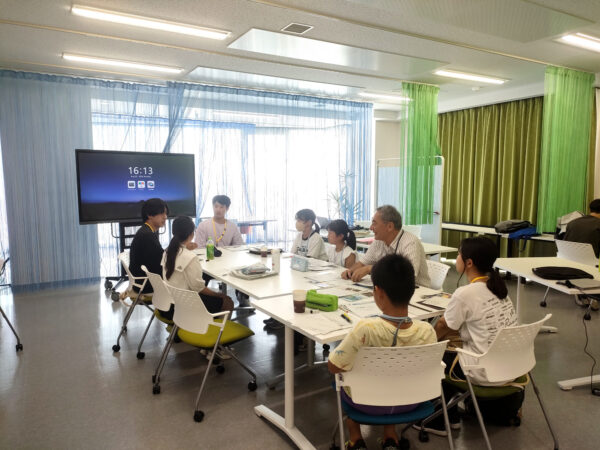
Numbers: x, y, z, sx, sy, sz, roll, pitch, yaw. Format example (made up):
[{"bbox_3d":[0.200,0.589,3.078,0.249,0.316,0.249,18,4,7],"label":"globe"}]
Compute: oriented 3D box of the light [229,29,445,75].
[{"bbox_3d":[0.468,-1.739,4.802,2.345,0.060,0.630,-3,6,-30],"label":"light"}]

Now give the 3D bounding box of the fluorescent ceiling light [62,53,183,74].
[{"bbox_3d":[-1.898,-1.739,5.135,1.260,0.080,0.210,-3,6,-30],"label":"fluorescent ceiling light"}]

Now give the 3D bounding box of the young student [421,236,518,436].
[{"bbox_3d":[0.930,0.644,2.580,0.450,1.180,0.710,-4,7,-38],"label":"young student"}]

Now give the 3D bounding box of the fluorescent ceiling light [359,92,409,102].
[{"bbox_3d":[1.341,-1.940,7.210,1.260,0.080,0.220,-3,6,-29],"label":"fluorescent ceiling light"}]

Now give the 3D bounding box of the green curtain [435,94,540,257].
[{"bbox_3d":[3.219,-0.692,8.287,0.160,2.840,2.350,-3,6,-30],"label":"green curtain"}]

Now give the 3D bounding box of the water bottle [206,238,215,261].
[{"bbox_3d":[-0.864,0.226,4.510,0.068,0.210,0.068,0,5,0],"label":"water bottle"}]

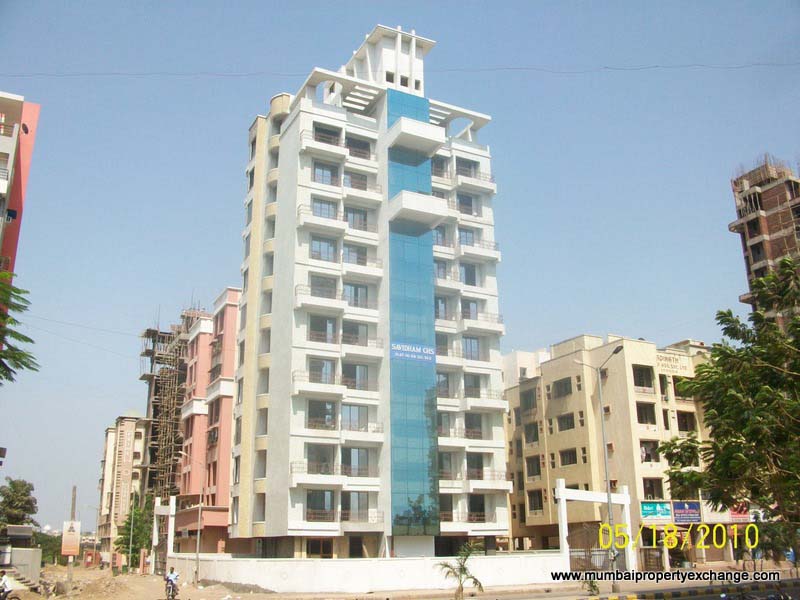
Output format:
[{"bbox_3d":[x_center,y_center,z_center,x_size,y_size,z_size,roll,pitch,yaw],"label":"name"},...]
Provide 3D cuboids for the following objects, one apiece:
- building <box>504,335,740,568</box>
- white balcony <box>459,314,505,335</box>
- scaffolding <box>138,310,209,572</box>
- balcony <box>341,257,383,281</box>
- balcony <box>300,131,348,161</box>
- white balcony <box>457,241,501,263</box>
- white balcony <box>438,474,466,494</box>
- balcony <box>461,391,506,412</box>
[{"bbox_3d":[18.696,13.540,64.856,12.000,18.200,16.000,8,-20,-26],"label":"building"},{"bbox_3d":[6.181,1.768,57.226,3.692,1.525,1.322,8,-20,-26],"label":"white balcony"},{"bbox_3d":[-30.274,17.775,96.951,8.300,32.000,7.500,8,-20,-26],"label":"scaffolding"},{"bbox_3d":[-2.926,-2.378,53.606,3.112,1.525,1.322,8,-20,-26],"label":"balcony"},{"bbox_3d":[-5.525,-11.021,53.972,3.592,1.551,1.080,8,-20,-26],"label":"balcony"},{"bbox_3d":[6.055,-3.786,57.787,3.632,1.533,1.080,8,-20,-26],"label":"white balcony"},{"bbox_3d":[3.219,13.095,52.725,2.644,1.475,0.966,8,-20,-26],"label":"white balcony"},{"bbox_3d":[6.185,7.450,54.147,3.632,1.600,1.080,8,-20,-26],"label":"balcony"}]

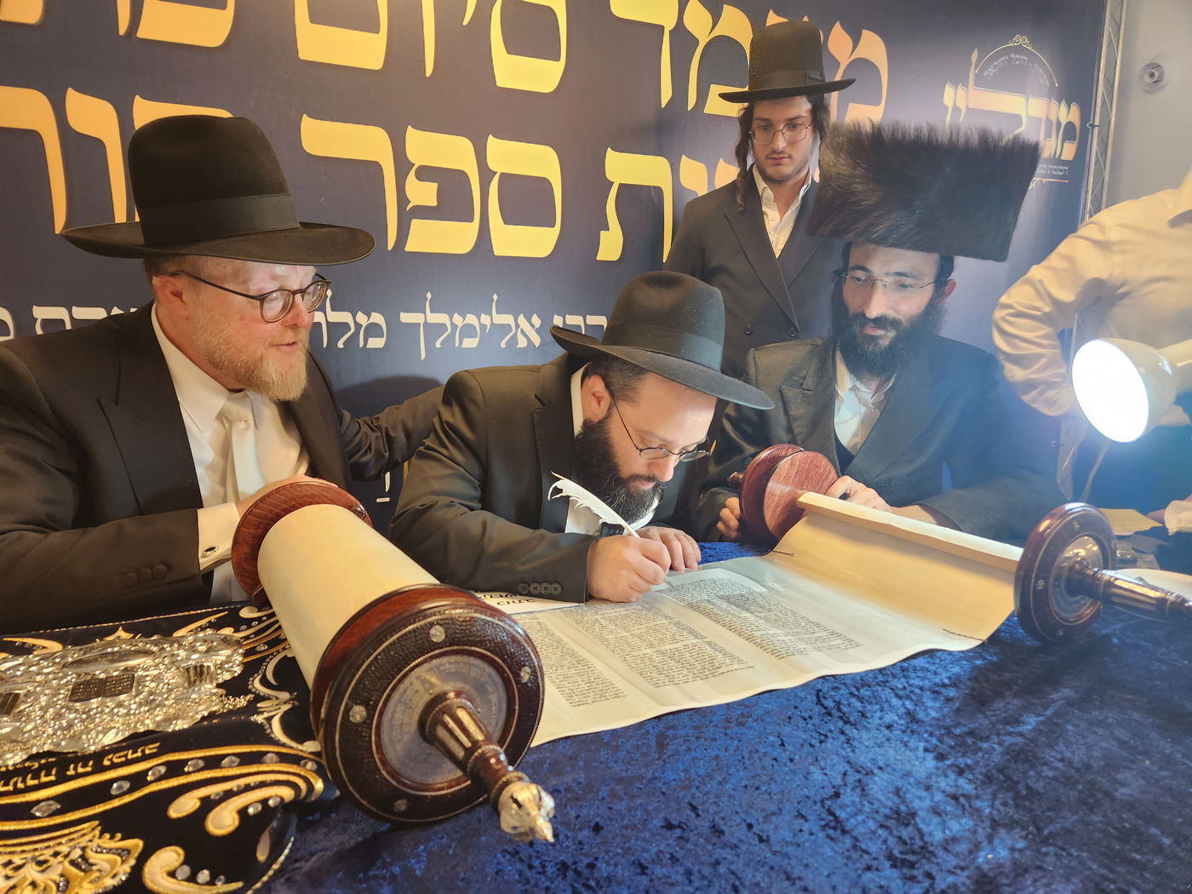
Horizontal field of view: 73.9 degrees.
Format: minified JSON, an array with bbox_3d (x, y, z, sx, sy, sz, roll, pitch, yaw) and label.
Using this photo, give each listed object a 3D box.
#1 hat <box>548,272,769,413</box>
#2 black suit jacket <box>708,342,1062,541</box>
[{"bbox_3d":[0.107,-0.172,1.215,0.365,0.150,0.330,20,12,37],"label":"hat"},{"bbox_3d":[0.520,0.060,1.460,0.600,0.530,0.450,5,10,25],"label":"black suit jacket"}]

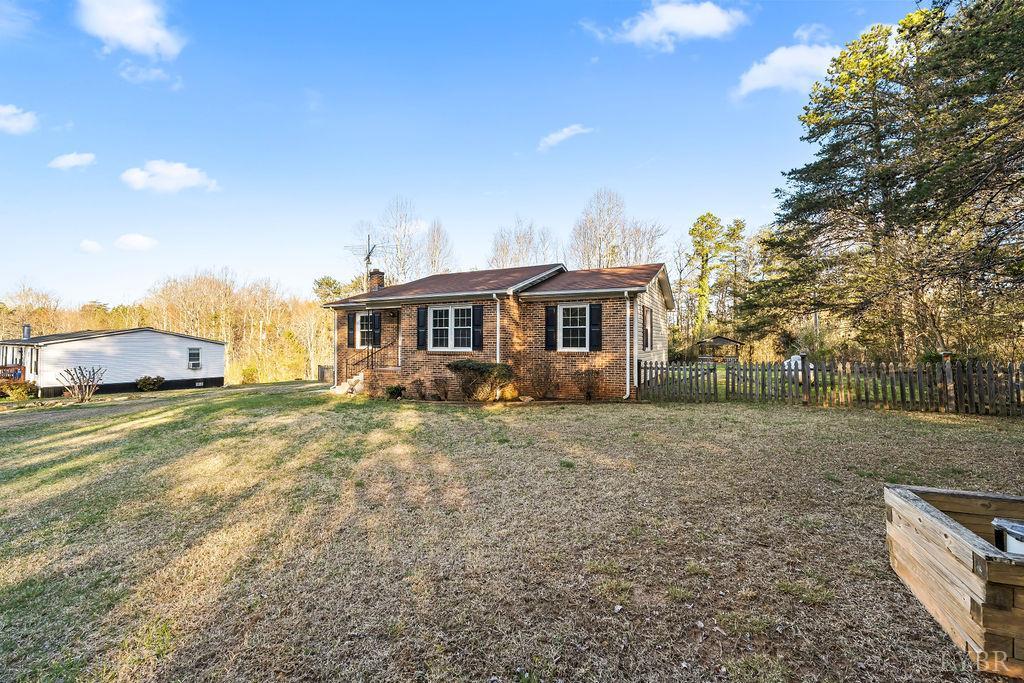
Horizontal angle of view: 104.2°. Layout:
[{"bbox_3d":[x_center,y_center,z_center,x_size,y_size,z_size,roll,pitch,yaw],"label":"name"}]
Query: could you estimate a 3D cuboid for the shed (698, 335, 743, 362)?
[{"bbox_3d":[18.600,0.760,35.500,3.900,2.650,3.800,0,0,27],"label":"shed"}]

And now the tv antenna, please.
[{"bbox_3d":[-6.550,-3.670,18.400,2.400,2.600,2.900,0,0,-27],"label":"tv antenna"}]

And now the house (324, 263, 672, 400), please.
[{"bbox_3d":[-0.600,-0.670,16.000,12.500,4.800,8.500,0,0,27],"label":"house"}]

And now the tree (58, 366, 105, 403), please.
[{"bbox_3d":[-22.700,2.270,21.000,1.900,1.950,1.850,0,0,27],"label":"tree"}]

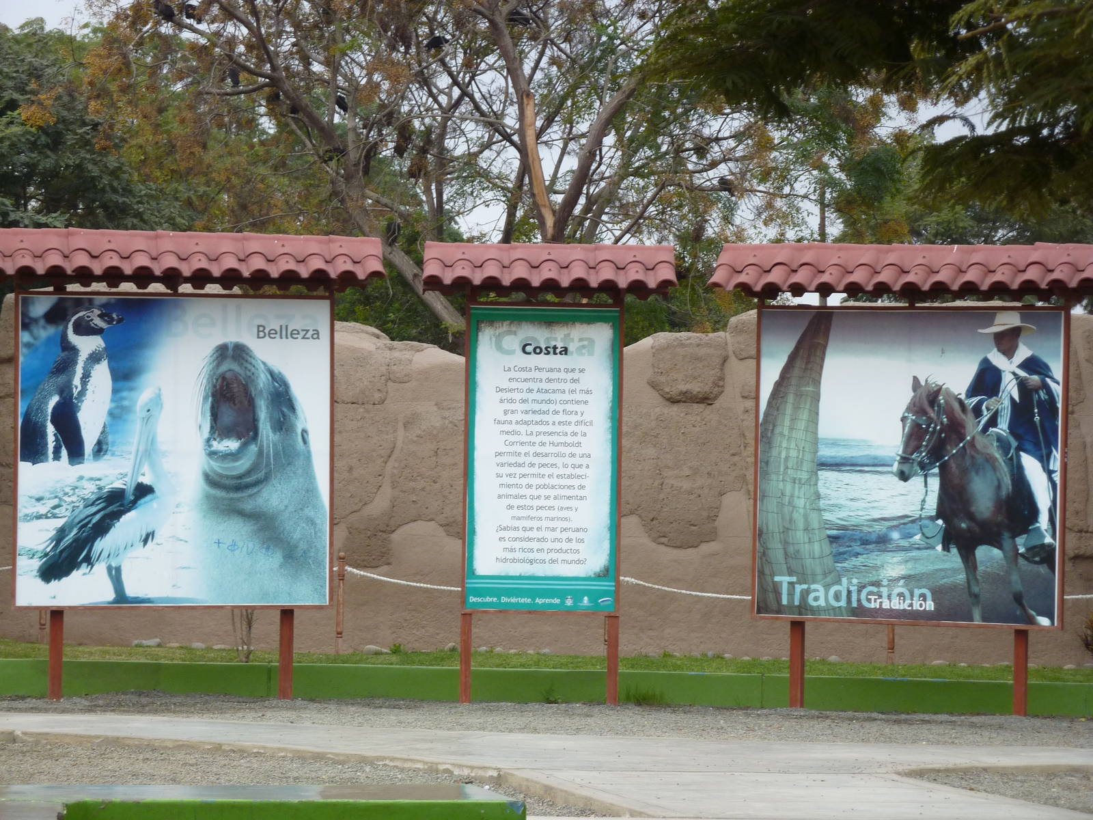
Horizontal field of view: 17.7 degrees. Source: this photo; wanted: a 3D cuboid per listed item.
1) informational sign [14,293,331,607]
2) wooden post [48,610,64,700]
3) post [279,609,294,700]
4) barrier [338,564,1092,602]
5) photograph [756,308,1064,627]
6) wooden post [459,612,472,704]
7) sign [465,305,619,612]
[{"bbox_3d":[-2.905,0.323,27.350,2.490,2.460,0.070,1,0,-12],"label":"informational sign"},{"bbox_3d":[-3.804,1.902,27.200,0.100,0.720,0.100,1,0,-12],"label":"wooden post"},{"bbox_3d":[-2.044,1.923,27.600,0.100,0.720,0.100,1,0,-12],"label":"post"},{"bbox_3d":[1.388,1.438,29.000,6.200,0.250,0.120,1,0,2],"label":"barrier"},{"bbox_3d":[2.816,0.440,27.130,2.490,2.460,0.070,1,0,21],"label":"photograph"},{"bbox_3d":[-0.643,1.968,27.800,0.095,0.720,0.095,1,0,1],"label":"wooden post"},{"bbox_3d":[-0.030,0.392,27.730,1.230,2.450,0.070,1,0,1],"label":"sign"}]

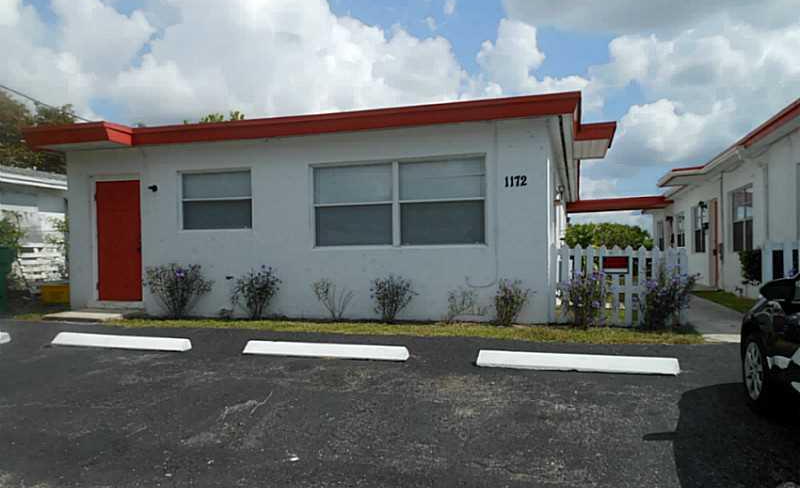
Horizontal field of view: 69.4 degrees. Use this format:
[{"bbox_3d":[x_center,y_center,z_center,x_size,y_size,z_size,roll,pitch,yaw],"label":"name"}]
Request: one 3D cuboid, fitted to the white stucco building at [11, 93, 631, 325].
[{"bbox_3d":[-0.014,-0.356,14.027,9.480,3.100,12.000,-1,-1,17],"label":"white stucco building"}]

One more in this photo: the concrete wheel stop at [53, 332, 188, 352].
[{"bbox_3d":[-3.308,1.159,6.850,1.830,0.120,0.160,-1,-1,15],"label":"concrete wheel stop"}]

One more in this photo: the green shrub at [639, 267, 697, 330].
[{"bbox_3d":[3.321,0.667,7.200,0.680,0.770,0.640,-1,-1,17],"label":"green shrub"}]

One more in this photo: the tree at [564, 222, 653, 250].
[{"bbox_3d":[7.786,0.208,22.000,4.000,2.050,2.600,-1,-1,17],"label":"tree"}]

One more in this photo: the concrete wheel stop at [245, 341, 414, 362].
[{"bbox_3d":[-0.801,1.130,6.130,1.830,0.120,0.160,-1,-1,15],"label":"concrete wheel stop"}]

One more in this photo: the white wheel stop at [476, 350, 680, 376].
[{"bbox_3d":[1.678,1.136,5.540,1.830,0.120,0.160,-1,-1,15],"label":"white wheel stop"}]

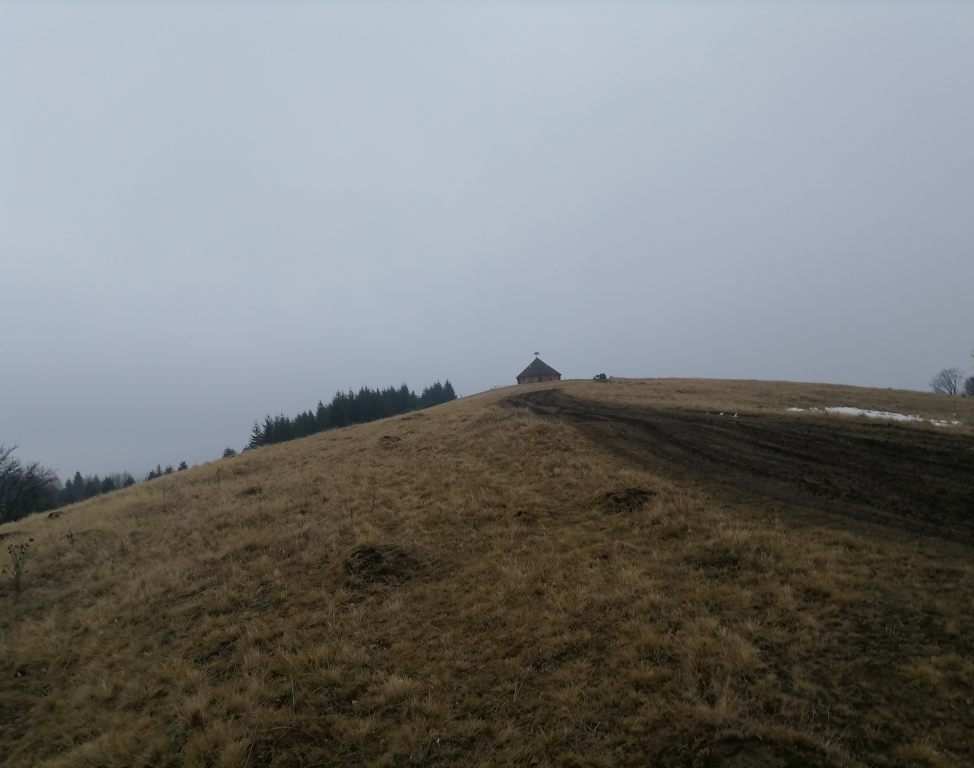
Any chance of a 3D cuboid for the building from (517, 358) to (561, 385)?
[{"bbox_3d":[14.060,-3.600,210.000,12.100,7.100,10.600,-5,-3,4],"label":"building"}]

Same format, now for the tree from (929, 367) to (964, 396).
[{"bbox_3d":[101.570,-0.330,170.000,6.800,7.200,6.600,-7,-3,31],"label":"tree"}]

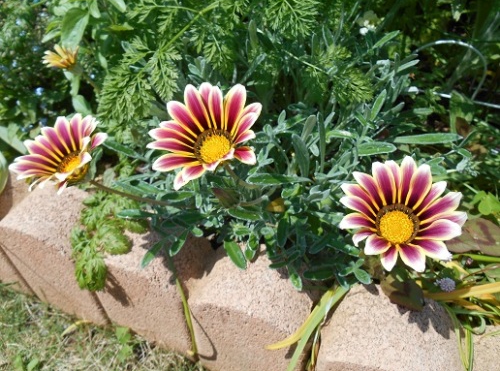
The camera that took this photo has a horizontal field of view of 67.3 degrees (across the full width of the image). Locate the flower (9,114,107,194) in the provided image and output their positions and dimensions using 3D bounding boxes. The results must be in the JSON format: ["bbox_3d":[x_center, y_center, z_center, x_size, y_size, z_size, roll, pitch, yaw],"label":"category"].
[{"bbox_3d":[-0.181,-0.029,0.355,0.088,0.040,0.088,32,73,33],"label":"flower"}]

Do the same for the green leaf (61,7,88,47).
[{"bbox_3d":[-0.260,-0.234,0.560,0.034,0.012,0.074,12,74,-6],"label":"green leaf"}]

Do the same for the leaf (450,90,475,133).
[{"bbox_3d":[0.262,-0.091,0.465,0.024,0.010,0.058,19,79,26],"label":"leaf"}]

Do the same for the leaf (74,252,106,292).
[{"bbox_3d":[-0.156,0.085,0.370,0.031,0.014,0.037,-1,74,-8],"label":"leaf"}]

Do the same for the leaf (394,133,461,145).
[{"bbox_3d":[0.183,-0.048,0.388,0.066,0.007,0.014,-2,41,4],"label":"leaf"}]

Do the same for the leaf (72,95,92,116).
[{"bbox_3d":[-0.210,-0.100,0.470,0.017,0.008,0.039,-35,78,-24],"label":"leaf"}]

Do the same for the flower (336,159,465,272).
[{"bbox_3d":[0.118,0.022,0.290,0.095,0.030,0.090,20,69,23],"label":"flower"}]

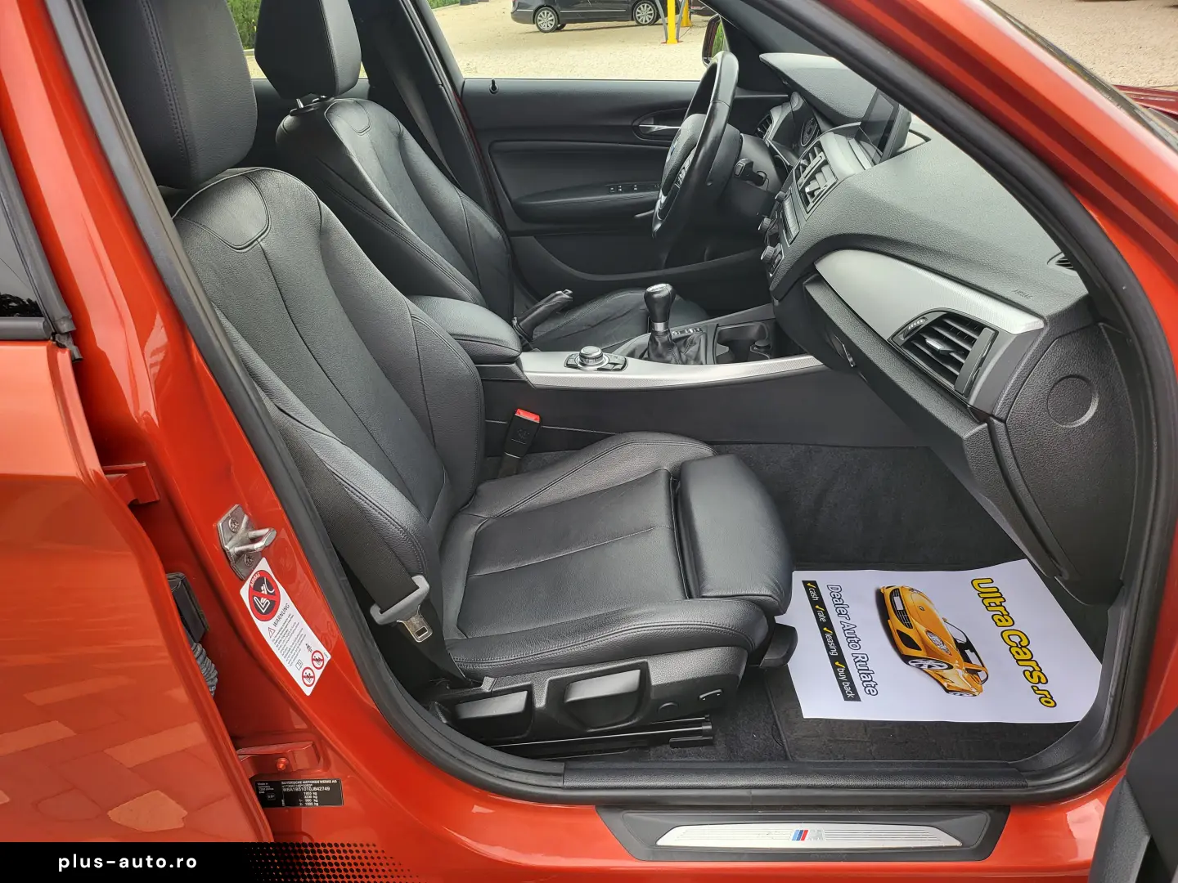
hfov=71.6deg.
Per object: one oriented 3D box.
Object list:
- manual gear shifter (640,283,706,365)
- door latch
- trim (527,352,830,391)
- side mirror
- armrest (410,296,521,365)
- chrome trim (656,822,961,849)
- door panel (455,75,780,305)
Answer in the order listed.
[{"bbox_3d":[0.137,-0.200,1.364,0.110,0.135,0.095,0,31,0],"label":"manual gear shifter"},{"bbox_3d":[-0.268,0.081,0.658,0.037,0.065,0.040,14,34,22],"label":"door latch"},{"bbox_3d":[0.129,-0.119,1.318,0.485,0.054,0.085,0,31,0],"label":"trim"},{"bbox_3d":[0.342,-0.955,1.946,0.120,0.128,0.200,-5,32,-8],"label":"side mirror"},{"bbox_3d":[-0.253,-0.199,1.361,0.290,0.080,0.160,0,31,0],"label":"armrest"},{"bbox_3d":[0.229,0.419,0.868,0.322,0.010,0.033,0,31,0],"label":"chrome trim"},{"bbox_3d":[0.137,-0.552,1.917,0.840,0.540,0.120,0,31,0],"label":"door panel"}]

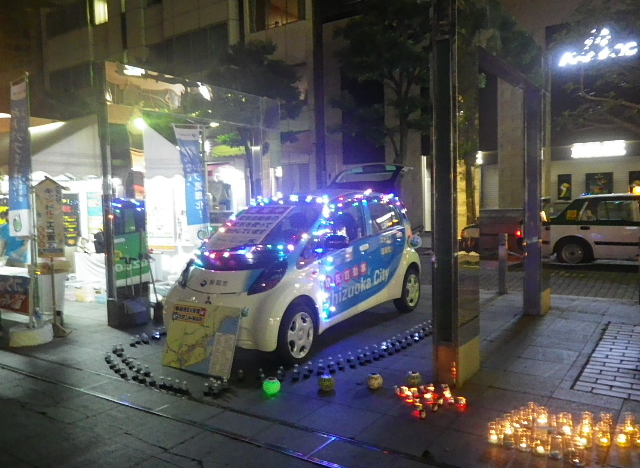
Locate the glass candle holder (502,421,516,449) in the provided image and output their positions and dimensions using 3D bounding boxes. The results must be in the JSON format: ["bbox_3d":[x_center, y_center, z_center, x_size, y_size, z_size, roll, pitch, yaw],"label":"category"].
[{"bbox_3d":[1.103,1.176,3.014,0.069,0.110,0.069,-2,3,0],"label":"glass candle holder"}]

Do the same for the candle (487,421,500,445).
[{"bbox_3d":[1.000,1.141,2.972,0.067,0.102,0.067,-1,3,0],"label":"candle"}]

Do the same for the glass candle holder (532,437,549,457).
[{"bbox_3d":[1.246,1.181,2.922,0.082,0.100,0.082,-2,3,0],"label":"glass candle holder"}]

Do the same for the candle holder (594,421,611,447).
[{"bbox_3d":[1.641,1.160,2.997,0.072,0.110,0.072,-2,3,0],"label":"candle holder"}]

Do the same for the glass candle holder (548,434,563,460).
[{"bbox_3d":[1.272,1.146,2.787,0.067,0.102,0.067,-1,3,0],"label":"glass candle holder"}]

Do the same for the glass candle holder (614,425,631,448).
[{"bbox_3d":[1.700,1.133,2.902,0.067,0.102,0.067,-1,3,0],"label":"glass candle holder"}]

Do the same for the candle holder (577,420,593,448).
[{"bbox_3d":[1.529,1.161,2.988,0.076,0.115,0.076,-2,3,0],"label":"candle holder"}]

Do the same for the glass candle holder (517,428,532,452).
[{"bbox_3d":[1.137,1.144,2.877,0.067,0.102,0.067,-1,3,0],"label":"glass candle holder"}]

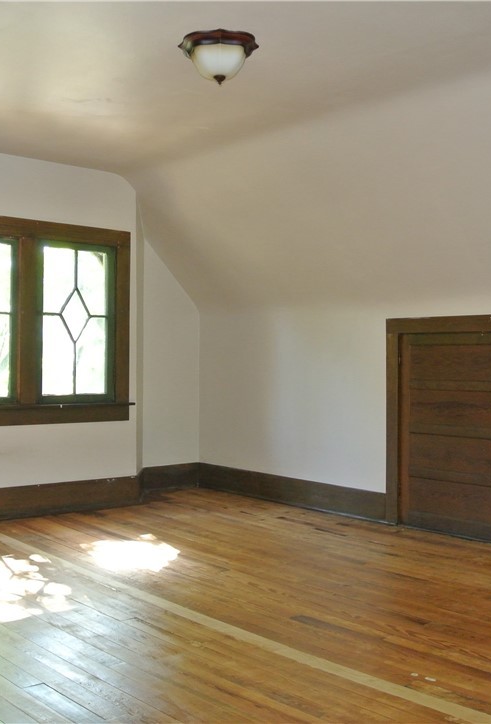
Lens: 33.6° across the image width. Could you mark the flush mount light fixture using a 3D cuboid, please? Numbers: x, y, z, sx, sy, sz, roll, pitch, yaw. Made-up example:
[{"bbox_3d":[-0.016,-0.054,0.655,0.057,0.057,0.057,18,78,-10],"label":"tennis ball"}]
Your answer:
[{"bbox_3d":[-0.112,-1.284,3.499,0.358,0.180,0.358,0,-1,0],"label":"flush mount light fixture"}]

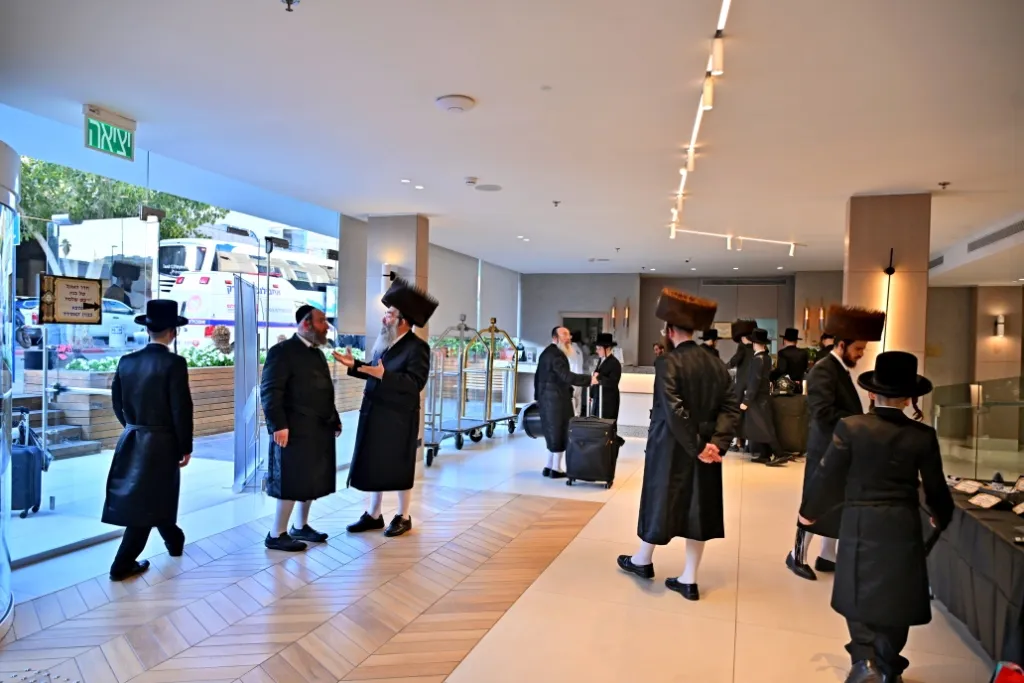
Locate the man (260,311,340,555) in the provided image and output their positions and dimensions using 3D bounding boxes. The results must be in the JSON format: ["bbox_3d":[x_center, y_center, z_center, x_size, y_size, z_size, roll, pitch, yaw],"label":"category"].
[{"bbox_3d":[-1.539,0.601,4.967,0.440,1.740,0.560,1,0,21],"label":"man"}]

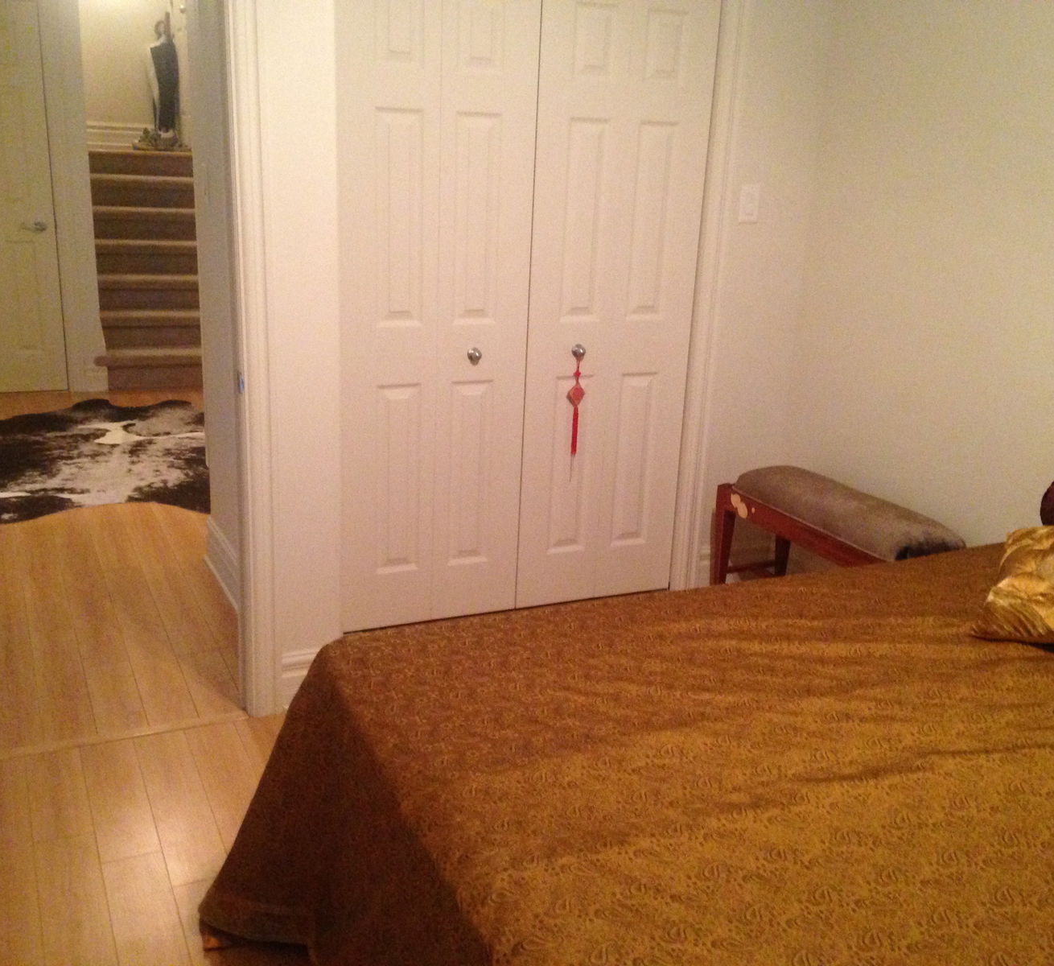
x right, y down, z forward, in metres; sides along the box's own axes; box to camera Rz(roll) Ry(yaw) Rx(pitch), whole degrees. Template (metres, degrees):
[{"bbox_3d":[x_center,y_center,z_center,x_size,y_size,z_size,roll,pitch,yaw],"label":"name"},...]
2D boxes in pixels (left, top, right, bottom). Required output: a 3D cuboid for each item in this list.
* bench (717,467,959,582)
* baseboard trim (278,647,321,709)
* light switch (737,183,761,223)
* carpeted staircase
[{"bbox_3d":[0.986,0.267,3.970,0.305,0.492,0.870,-7,19,-28],"label":"bench"},{"bbox_3d":[-0.605,0.539,3.411,0.175,0.172,0.018,-5,19,-23],"label":"baseboard trim"},{"bbox_3d":[0.737,-0.920,4.048,0.074,0.118,0.010,-5,19,-23],"label":"light switch"},{"bbox_3d":[-2.283,-1.374,7.593,0.930,1.255,1.670,-5,19,-23],"label":"carpeted staircase"}]

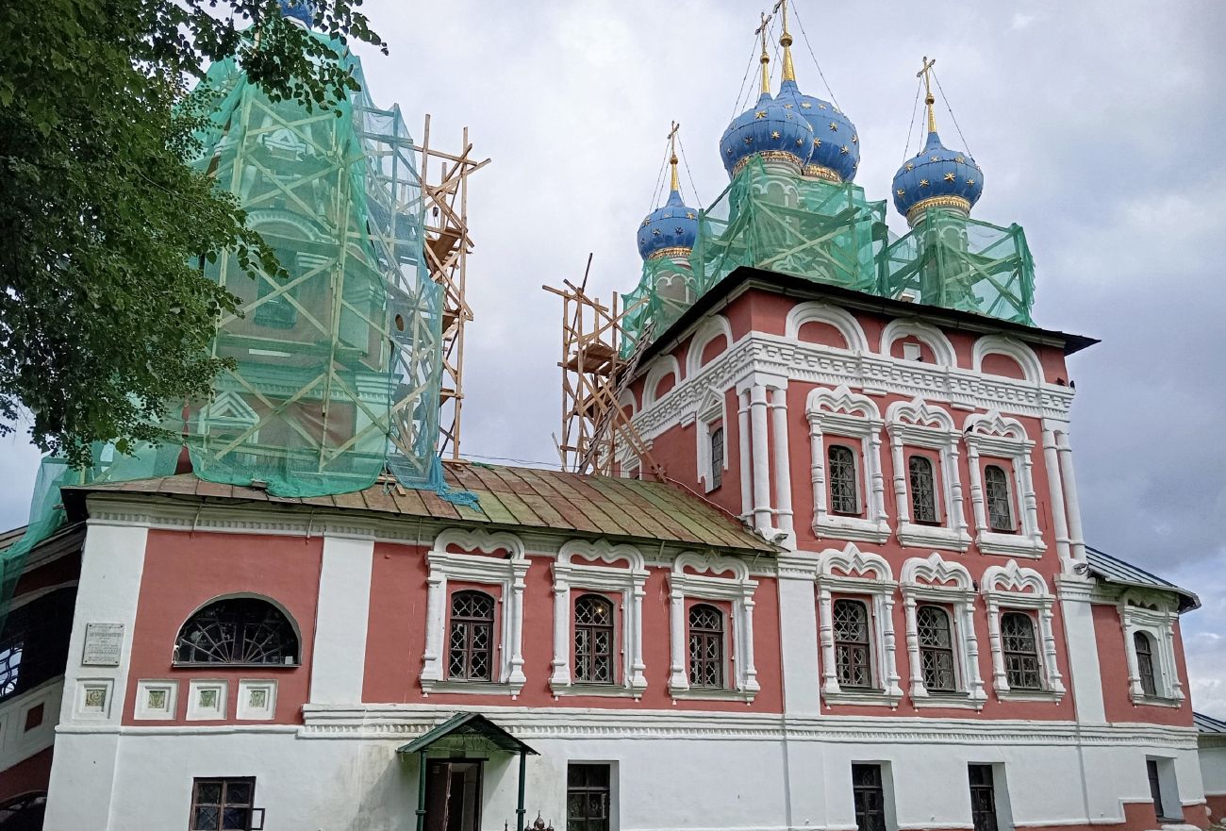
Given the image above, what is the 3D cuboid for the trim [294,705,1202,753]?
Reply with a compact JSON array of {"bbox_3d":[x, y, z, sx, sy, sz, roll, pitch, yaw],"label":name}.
[{"bbox_3d":[5.046,7.217,22.819,23.836,0.687,0.424,8,-20,-22],"label":"trim"}]

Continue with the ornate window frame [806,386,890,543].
[{"bbox_3d":[5.529,1.086,23.281,2.181,3.883,0.320,8,-20,-21],"label":"ornate window frame"}]

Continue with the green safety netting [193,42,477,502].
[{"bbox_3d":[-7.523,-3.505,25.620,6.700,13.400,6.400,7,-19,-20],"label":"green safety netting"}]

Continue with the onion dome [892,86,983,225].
[{"bbox_3d":[10.462,-8.416,32.180,2.840,4.800,2.800,7,-19,-20],"label":"onion dome"}]

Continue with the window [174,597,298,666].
[{"bbox_3d":[-7.045,4.092,18.808,2.141,1.313,0.283,8,-20,-22],"label":"window"}]

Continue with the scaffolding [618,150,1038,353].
[{"bbox_3d":[6.316,-3.475,32.350,9.700,4.200,9.700,7,-19,-20],"label":"scaffolding"}]

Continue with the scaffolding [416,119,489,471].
[{"bbox_3d":[-5.023,-3.317,28.387,1.900,10.000,2.600,7,-19,-20],"label":"scaffolding"}]

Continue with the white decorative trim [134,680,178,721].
[{"bbox_3d":[-7.612,4.749,16.602,0.631,0.639,0.150,6,-19,-17],"label":"white decorative trim"}]

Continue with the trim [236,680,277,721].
[{"bbox_3d":[-6.532,5.210,18.208,0.690,0.710,0.120,7,-19,-20],"label":"trim"}]

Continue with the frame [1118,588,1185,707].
[{"bbox_3d":[14.911,6.491,27.548,2.272,3.313,0.404,8,-20,-22],"label":"frame"}]

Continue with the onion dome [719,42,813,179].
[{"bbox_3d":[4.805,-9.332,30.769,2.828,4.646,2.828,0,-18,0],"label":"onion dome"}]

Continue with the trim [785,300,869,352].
[{"bbox_3d":[5.583,-2.369,26.115,2.500,1.190,0.330,7,-19,-20],"label":"trim"}]

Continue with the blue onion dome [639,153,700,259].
[{"bbox_3d":[2.245,-7.453,35.491,2.800,4.600,2.800,1,-18,0],"label":"blue onion dome"}]

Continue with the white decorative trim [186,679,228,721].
[{"bbox_3d":[-7.579,5.342,18.617,0.680,0.710,0.180,5,-19,-15],"label":"white decorative trim"}]

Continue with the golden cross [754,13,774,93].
[{"bbox_3d":[4.443,-10.677,29.162,0.320,2.880,1.000,8,-20,-21],"label":"golden cross"}]

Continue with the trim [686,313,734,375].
[{"bbox_3d":[2.599,-2.149,27.563,0.323,1.374,2.788,8,-20,-22],"label":"trim"}]

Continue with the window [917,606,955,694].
[{"bbox_3d":[7.515,5.400,23.060,0.932,1.960,0.200,8,-20,-21],"label":"window"}]

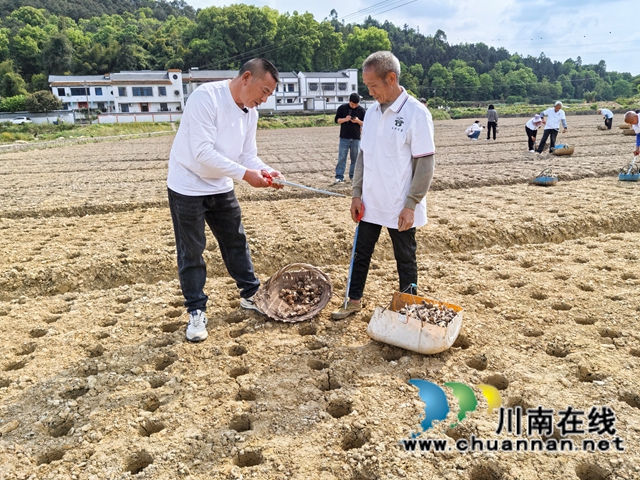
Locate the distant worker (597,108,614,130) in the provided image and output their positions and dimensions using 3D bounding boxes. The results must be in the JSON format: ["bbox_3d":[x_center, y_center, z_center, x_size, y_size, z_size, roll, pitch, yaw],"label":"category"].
[{"bbox_3d":[18.587,-7.845,32.500,0.930,1.330,0.520,5,15,20],"label":"distant worker"}]

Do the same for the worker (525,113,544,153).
[{"bbox_3d":[6.948,-3.468,16.246,0.500,1.226,0.680,-12,19,-40],"label":"worker"}]

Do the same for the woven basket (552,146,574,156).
[{"bbox_3d":[7.656,-2.786,15.696,0.640,0.273,0.480,7,16,25],"label":"woven basket"}]

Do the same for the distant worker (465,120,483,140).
[{"bbox_3d":[7.387,-5.248,23.944,0.820,0.914,0.500,2,14,10],"label":"distant worker"}]

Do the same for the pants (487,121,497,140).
[{"bbox_3d":[8.280,-5.267,24.100,0.390,0.920,0.260,1,14,3],"label":"pants"}]

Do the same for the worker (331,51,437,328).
[{"bbox_3d":[0.408,-0.328,3.156,0.480,1.627,0.550,-12,19,-40],"label":"worker"}]

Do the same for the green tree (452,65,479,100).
[{"bbox_3d":[36.183,-39.188,125.000,6.500,9.600,6.500,4,15,17],"label":"green tree"}]

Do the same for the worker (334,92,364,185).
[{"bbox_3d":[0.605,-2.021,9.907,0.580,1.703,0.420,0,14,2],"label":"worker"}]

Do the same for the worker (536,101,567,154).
[{"bbox_3d":[7.559,-3.673,16.300,0.720,1.650,0.470,1,14,5],"label":"worker"}]

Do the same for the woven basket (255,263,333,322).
[{"bbox_3d":[-0.172,0.340,3.230,0.500,0.280,0.420,0,36,0],"label":"woven basket"}]

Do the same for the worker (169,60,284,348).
[{"bbox_3d":[-0.579,-0.260,3.091,0.640,1.631,0.560,9,17,32],"label":"worker"}]

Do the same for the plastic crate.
[{"bbox_3d":[0.575,0.485,2.970,0.460,0.220,0.310,10,17,34],"label":"plastic crate"}]

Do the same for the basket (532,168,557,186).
[{"bbox_3d":[4.191,-1.158,9.250,0.430,0.300,0.340,6,16,23],"label":"basket"}]

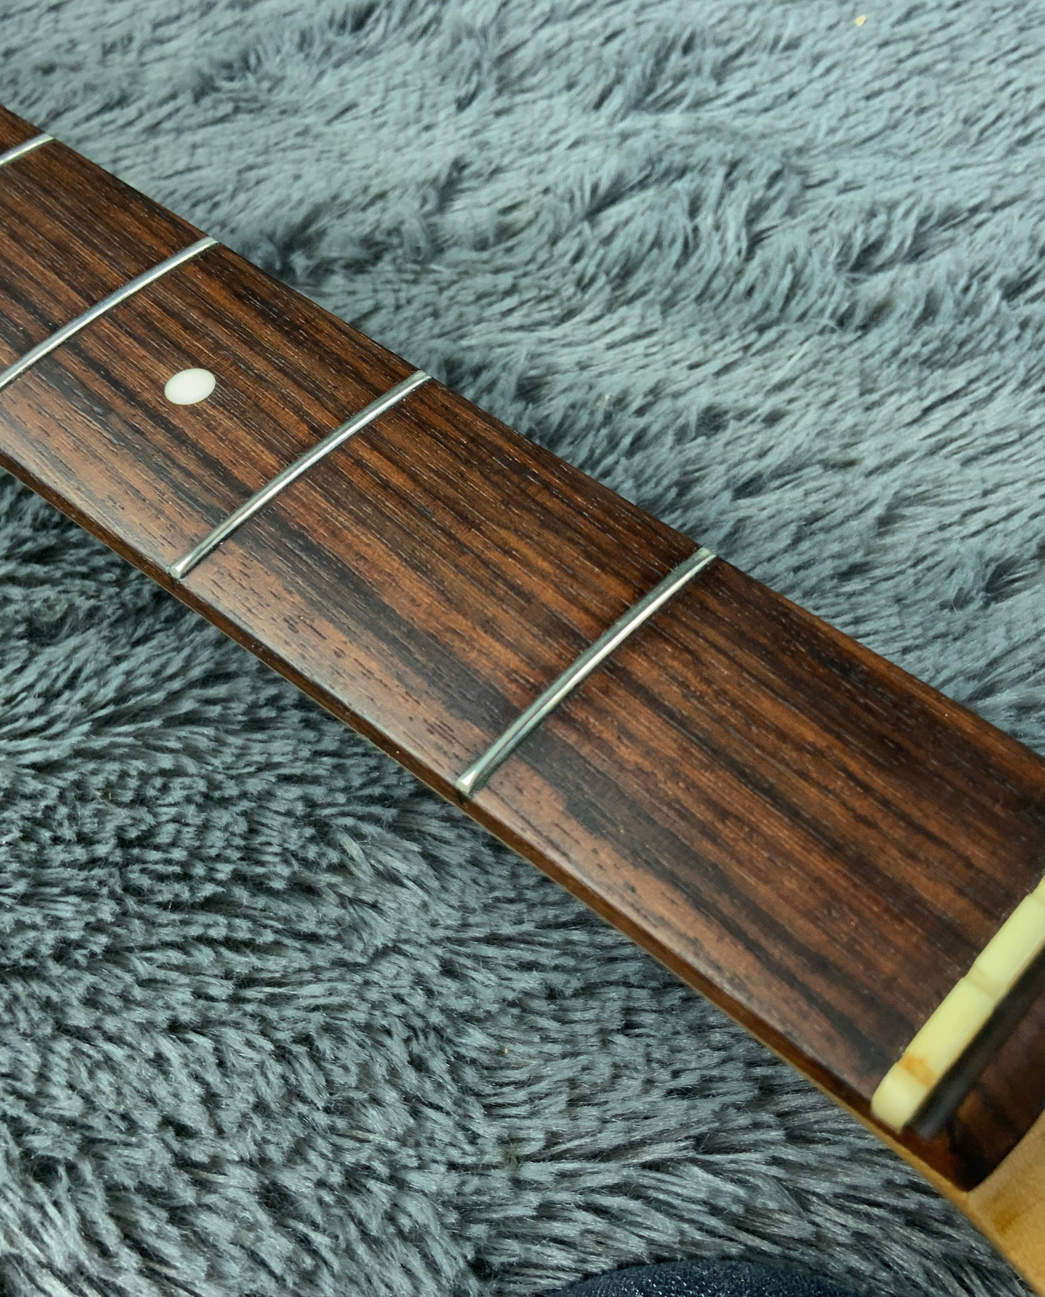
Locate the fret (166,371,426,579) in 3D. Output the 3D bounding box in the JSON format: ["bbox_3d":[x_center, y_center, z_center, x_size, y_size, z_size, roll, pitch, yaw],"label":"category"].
[{"bbox_3d":[-0.026,-0.022,0.173,0.002,0.002,0.041,35,66,28],"label":"fret"}]

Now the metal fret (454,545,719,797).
[{"bbox_3d":[0.007,0.001,0.151,0.002,0.002,0.039,35,66,28],"label":"metal fret"}]

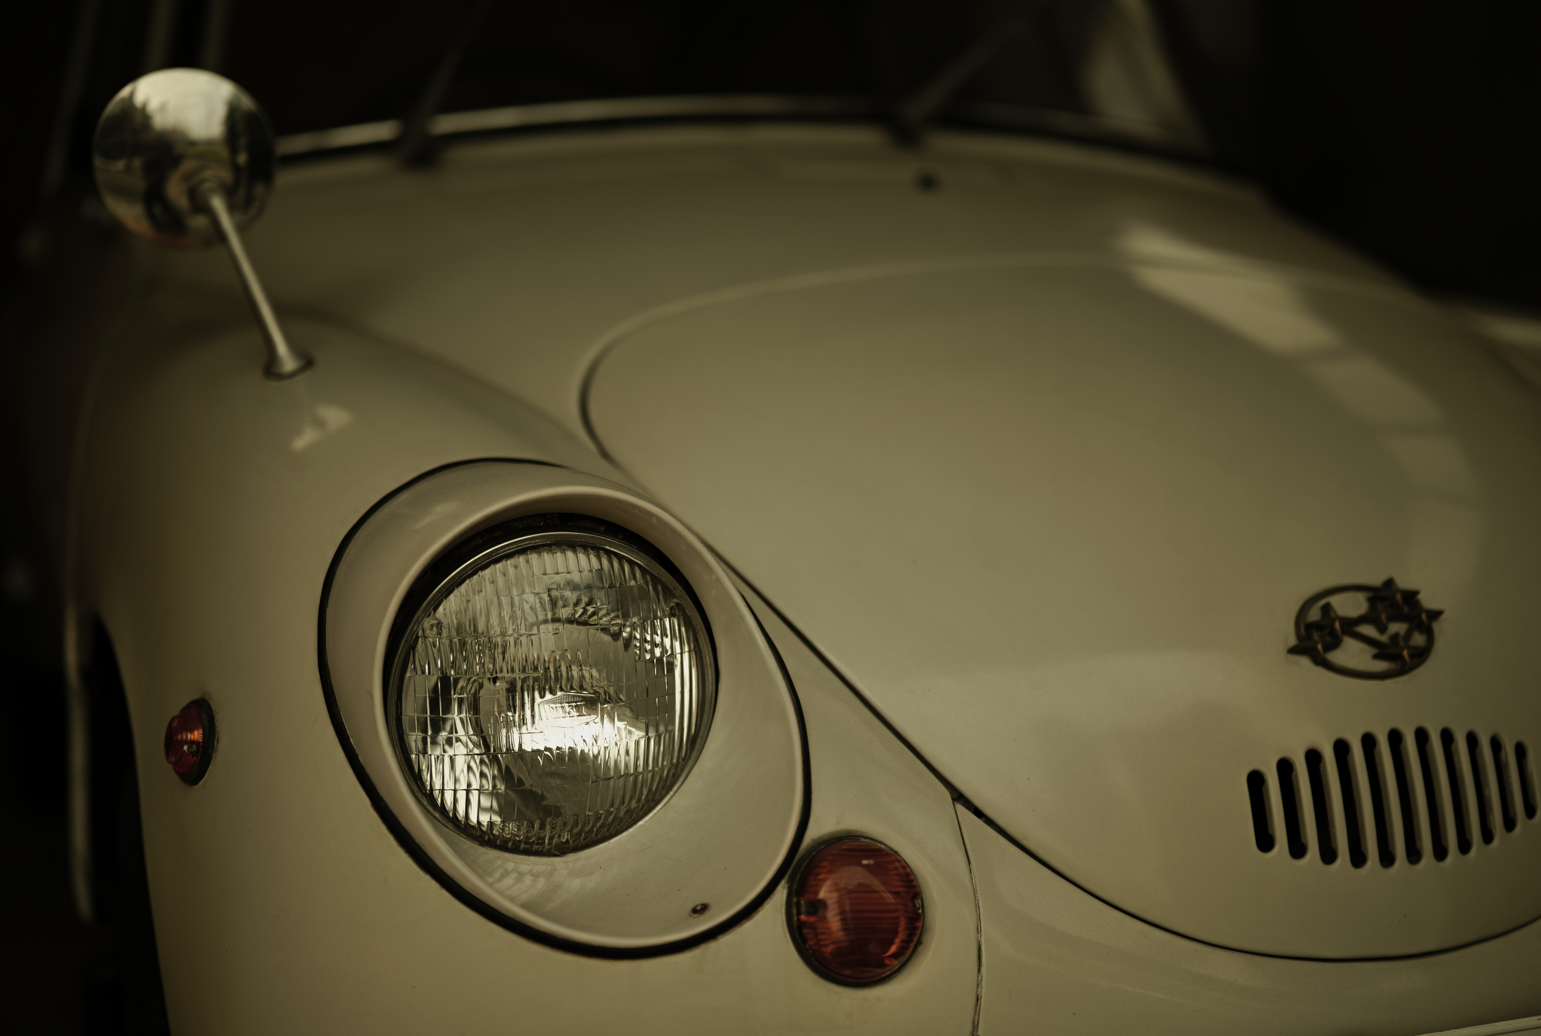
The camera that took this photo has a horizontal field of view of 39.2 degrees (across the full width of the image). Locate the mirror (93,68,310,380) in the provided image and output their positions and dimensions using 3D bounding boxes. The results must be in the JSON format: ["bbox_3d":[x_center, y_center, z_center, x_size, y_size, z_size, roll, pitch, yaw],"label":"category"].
[{"bbox_3d":[-0.366,-0.191,1.388,0.126,0.201,0.107,-3,8,-18],"label":"mirror"}]

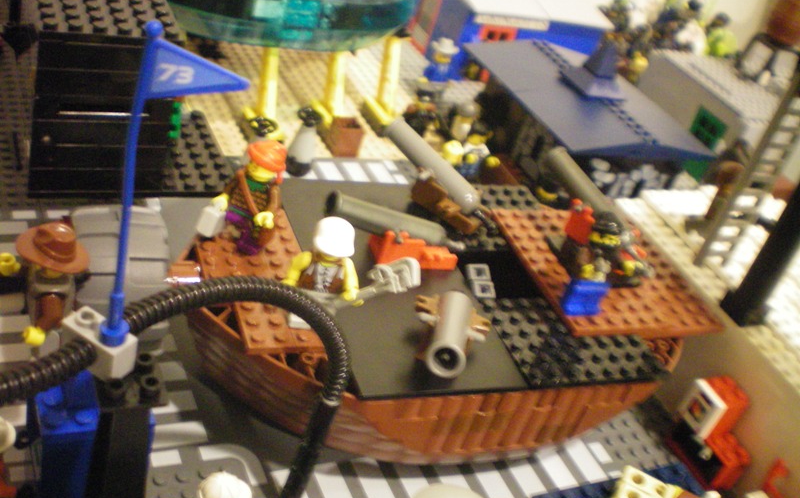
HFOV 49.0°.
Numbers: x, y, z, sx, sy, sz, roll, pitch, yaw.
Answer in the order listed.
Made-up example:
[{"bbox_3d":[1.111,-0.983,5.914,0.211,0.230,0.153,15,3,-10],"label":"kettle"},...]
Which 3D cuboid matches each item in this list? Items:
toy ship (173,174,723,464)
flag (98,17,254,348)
[{"bbox_3d":[0.013,0.027,0.368,0.225,0.064,0.134,0,37,-25],"label":"toy ship"},{"bbox_3d":[-0.050,-0.011,0.189,0.026,0.080,0.007,-3,39,-29],"label":"flag"}]

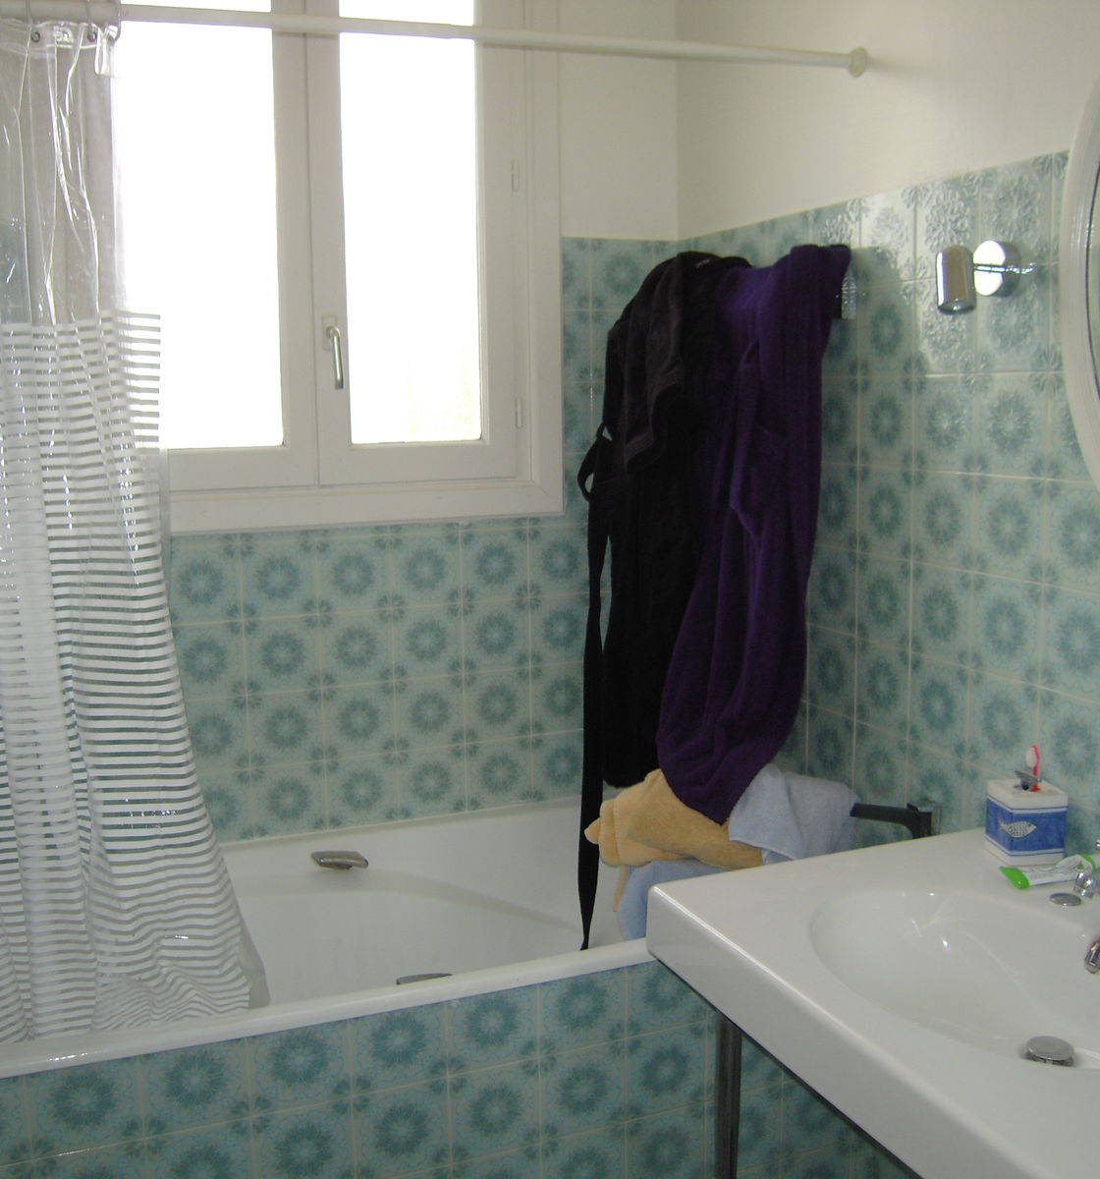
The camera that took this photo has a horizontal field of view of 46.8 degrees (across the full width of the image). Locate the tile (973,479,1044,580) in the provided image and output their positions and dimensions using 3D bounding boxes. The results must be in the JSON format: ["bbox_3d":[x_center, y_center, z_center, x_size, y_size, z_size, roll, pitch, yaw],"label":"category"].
[{"bbox_3d":[0.678,-0.091,1.874,0.010,0.150,0.150,-4,9,-21],"label":"tile"}]

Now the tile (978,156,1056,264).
[{"bbox_3d":[0.667,-0.535,1.815,0.010,0.150,0.150,-4,9,-21],"label":"tile"}]

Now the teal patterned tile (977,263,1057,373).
[{"bbox_3d":[0.684,-0.391,1.865,0.010,0.150,0.150,-4,9,-21],"label":"teal patterned tile"}]

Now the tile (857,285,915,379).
[{"bbox_3d":[0.563,-0.428,2.112,0.010,0.150,0.150,-4,9,-21],"label":"tile"}]

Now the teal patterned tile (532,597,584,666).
[{"bbox_3d":[0.027,0.088,2.736,0.150,0.150,0.010,-4,9,-21],"label":"teal patterned tile"}]

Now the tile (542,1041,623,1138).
[{"bbox_3d":[0.053,0.805,2.051,0.150,0.150,0.010,-4,9,-21],"label":"tile"}]

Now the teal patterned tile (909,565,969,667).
[{"bbox_3d":[0.627,0.040,2.031,0.010,0.148,0.148,-4,9,-21],"label":"teal patterned tile"}]

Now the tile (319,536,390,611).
[{"bbox_3d":[-0.400,-0.032,2.595,0.149,0.151,0.010,-4,9,-21],"label":"tile"}]

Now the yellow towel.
[{"bbox_3d":[0.204,0.375,2.080,0.275,0.130,0.150,1,9,16],"label":"yellow towel"}]

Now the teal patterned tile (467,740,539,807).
[{"bbox_3d":[-0.111,0.401,2.770,0.149,0.148,0.010,-4,9,-21],"label":"teal patterned tile"}]

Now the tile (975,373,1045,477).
[{"bbox_3d":[0.687,-0.242,1.887,0.010,0.150,0.150,-4,9,-21],"label":"tile"}]

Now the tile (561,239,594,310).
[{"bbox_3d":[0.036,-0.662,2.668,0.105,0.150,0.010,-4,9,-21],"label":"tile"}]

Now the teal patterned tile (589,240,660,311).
[{"bbox_3d":[0.152,-0.663,2.683,0.150,0.150,0.010,-4,9,-21],"label":"teal patterned tile"}]

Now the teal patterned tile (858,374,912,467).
[{"bbox_3d":[0.568,-0.280,2.133,0.010,0.150,0.150,-4,9,-21],"label":"teal patterned tile"}]

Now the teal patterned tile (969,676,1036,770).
[{"bbox_3d":[0.686,0.206,1.920,0.010,0.150,0.150,-4,9,-21],"label":"teal patterned tile"}]

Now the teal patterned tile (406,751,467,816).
[{"bbox_3d":[-0.249,0.409,2.700,0.150,0.150,0.010,-4,9,-21],"label":"teal patterned tile"}]

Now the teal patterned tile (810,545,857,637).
[{"bbox_3d":[0.519,0.001,2.315,0.010,0.150,0.150,-4,9,-21],"label":"teal patterned tile"}]

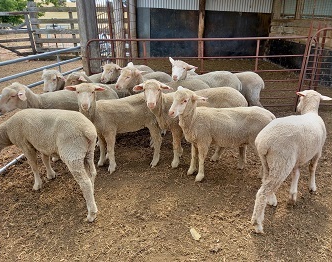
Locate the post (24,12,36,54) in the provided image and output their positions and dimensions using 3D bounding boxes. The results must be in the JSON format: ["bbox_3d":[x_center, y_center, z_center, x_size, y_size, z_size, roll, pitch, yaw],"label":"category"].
[{"bbox_3d":[-5.190,-3.786,9.776,0.170,1.640,0.120,-1,24,0],"label":"post"}]

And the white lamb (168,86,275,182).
[{"bbox_3d":[0.450,0.009,2.153,0.880,0.860,0.310,-3,24,-4],"label":"white lamb"}]

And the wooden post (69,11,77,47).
[{"bbox_3d":[-3.380,-3.631,9.362,0.150,1.650,0.120,-1,24,0],"label":"wooden post"}]

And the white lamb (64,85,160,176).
[{"bbox_3d":[-0.402,-0.059,2.354,0.800,0.860,0.340,-8,25,-16],"label":"white lamb"}]

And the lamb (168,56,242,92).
[{"bbox_3d":[0.517,-0.522,3.296,0.920,0.900,0.330,-5,24,-7],"label":"lamb"}]

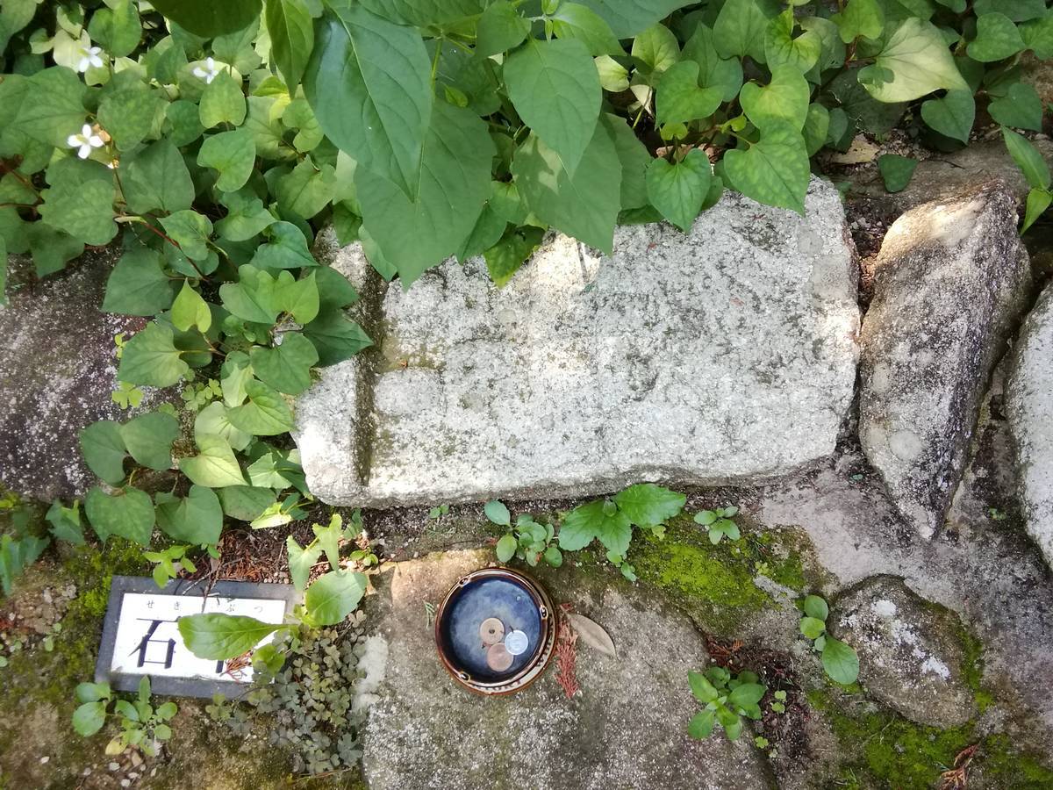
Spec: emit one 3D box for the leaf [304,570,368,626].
[{"bbox_3d":[-0.166,0.174,0.691,0.061,0.014,0.048,-37,79,-16],"label":"leaf"}]

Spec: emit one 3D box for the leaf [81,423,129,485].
[{"bbox_3d":[-0.390,0.047,0.737,0.059,0.011,0.057,22,75,-3],"label":"leaf"}]

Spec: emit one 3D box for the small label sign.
[{"bbox_3d":[-0.319,0.235,0.767,0.202,0.010,0.108,0,75,11],"label":"small label sign"}]

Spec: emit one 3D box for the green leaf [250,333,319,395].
[{"bbox_3d":[-0.210,-0.025,0.705,0.048,0.012,0.060,-31,83,-8],"label":"green leaf"}]

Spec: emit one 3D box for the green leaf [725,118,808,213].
[{"bbox_3d":[0.215,-0.200,0.695,0.068,0.016,0.080,-32,89,-4],"label":"green leaf"}]

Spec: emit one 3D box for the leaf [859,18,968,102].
[{"bbox_3d":[0.344,-0.285,0.688,0.089,0.018,0.075,29,97,15],"label":"leaf"}]

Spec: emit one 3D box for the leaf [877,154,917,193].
[{"bbox_3d":[0.381,-0.228,0.815,0.040,0.010,0.045,8,79,3],"label":"leaf"}]

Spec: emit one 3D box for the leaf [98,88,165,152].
[{"bbox_3d":[-0.389,-0.271,0.780,0.060,0.015,0.069,-14,82,-5],"label":"leaf"}]

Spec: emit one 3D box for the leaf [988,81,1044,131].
[{"bbox_3d":[0.461,-0.265,0.733,0.051,0.010,0.041,41,100,17],"label":"leaf"}]

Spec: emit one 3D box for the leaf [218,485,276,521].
[{"bbox_3d":[-0.262,0.100,0.745,0.065,0.012,0.046,27,90,13],"label":"leaf"}]

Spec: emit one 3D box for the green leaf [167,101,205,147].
[{"bbox_3d":[-0.317,-0.253,0.740,0.043,0.012,0.051,11,79,3],"label":"green leaf"}]

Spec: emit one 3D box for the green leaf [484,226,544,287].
[{"bbox_3d":[-0.014,-0.132,0.745,0.052,0.018,0.065,15,95,-1],"label":"green leaf"}]

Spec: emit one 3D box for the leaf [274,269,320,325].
[{"bbox_3d":[-0.204,-0.087,0.705,0.046,0.016,0.047,30,91,13],"label":"leaf"}]

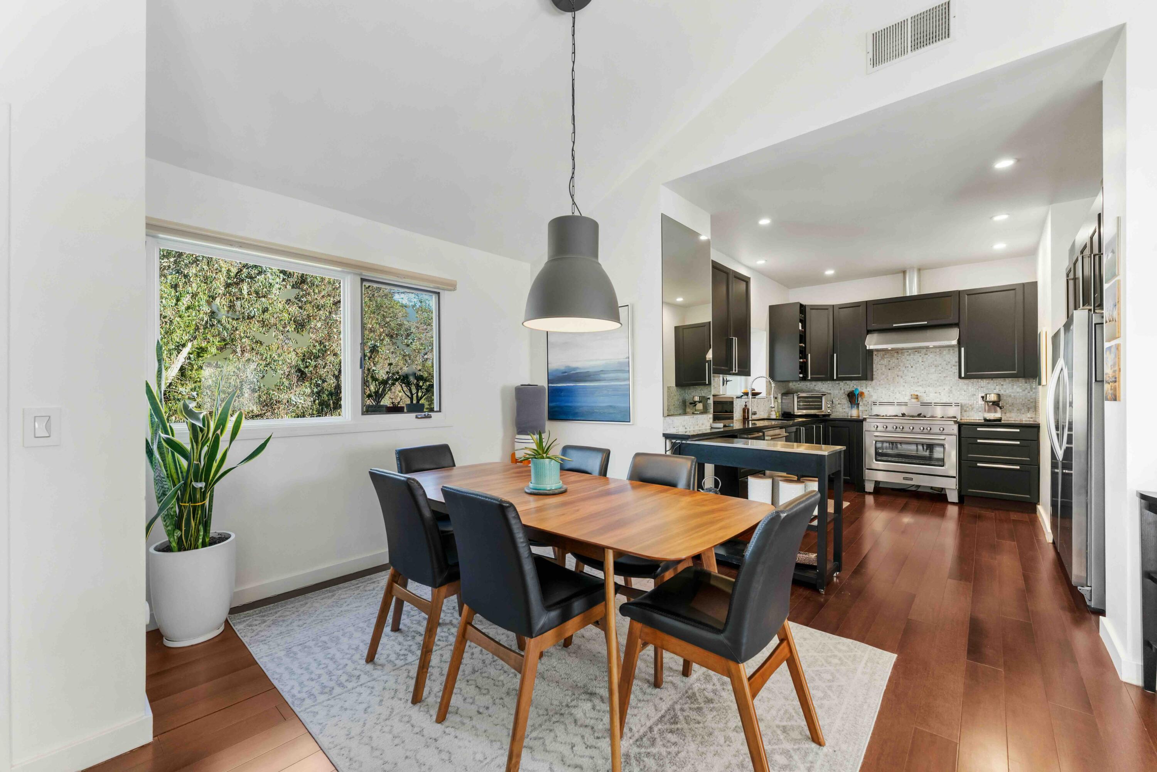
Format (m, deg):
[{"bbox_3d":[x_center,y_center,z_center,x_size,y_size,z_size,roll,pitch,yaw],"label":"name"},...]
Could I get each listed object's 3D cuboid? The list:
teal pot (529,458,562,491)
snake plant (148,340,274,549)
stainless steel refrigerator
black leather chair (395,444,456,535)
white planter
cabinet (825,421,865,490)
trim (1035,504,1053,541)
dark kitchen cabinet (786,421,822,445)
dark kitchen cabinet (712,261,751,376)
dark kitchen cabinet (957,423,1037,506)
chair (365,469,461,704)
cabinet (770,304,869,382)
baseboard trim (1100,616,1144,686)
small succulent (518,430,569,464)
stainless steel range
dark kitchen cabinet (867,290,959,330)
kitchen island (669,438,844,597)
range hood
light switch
[{"bbox_3d":[-0.165,0.445,2.285,0.168,0.137,0.168,0,0,0],"label":"teal pot"},{"bbox_3d":[-1.990,0.307,2.379,0.490,1.100,0.560,0,-1,42],"label":"snake plant"},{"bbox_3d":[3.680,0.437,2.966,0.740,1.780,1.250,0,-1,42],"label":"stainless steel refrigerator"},{"bbox_3d":[-0.829,0.843,2.767,0.480,0.890,0.590,0,0,-42],"label":"black leather chair"},{"bbox_3d":[-2.024,1.063,2.374,0.360,0.487,0.360,0,-1,42],"label":"white planter"},{"bbox_3d":[3.621,0.876,6.024,0.450,0.870,0.630,0,0,42],"label":"cabinet"},{"bbox_3d":[4.454,1.296,4.315,0.030,0.090,1.300,0,-1,42],"label":"trim"},{"bbox_3d":[2.583,0.880,5.754,0.620,0.880,1.200,0,-1,42],"label":"dark kitchen cabinet"},{"bbox_3d":[1.366,-0.617,4.523,0.390,1.025,0.950,0,0,42],"label":"dark kitchen cabinet"},{"bbox_3d":[4.840,0.878,5.175,0.620,0.884,0.620,0,-1,41],"label":"dark kitchen cabinet"},{"bbox_3d":[-0.642,0.839,2.167,0.480,0.895,0.590,0,0,40],"label":"chair"},{"bbox_3d":[3.321,-0.587,6.171,1.070,1.033,0.910,0,0,42],"label":"cabinet"},{"bbox_3d":[2.568,1.246,2.132,0.067,0.094,0.500,0,0,42],"label":"baseboard trim"},{"bbox_3d":[-0.177,0.306,2.283,0.250,0.165,0.240,0,0,0],"label":"small succulent"},{"bbox_3d":[4.223,0.783,5.694,0.910,1.140,0.660,0,-1,41],"label":"stainless steel range"},{"bbox_3d":[4.229,-0.909,5.697,0.910,0.377,0.390,0,0,42],"label":"dark kitchen cabinet"},{"bbox_3d":[1.306,0.874,3.333,1.060,0.900,0.440,0,-1,41],"label":"kitchen island"},{"bbox_3d":[4.270,-0.576,5.755,0.910,0.220,0.530,0,-1,41],"label":"range hood"},{"bbox_3d":[-1.745,0.135,1.465,0.014,0.126,0.079,0,-1,42],"label":"light switch"}]

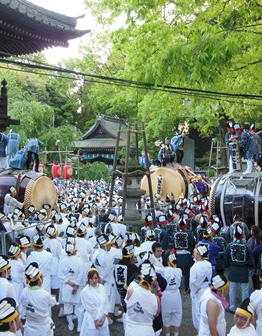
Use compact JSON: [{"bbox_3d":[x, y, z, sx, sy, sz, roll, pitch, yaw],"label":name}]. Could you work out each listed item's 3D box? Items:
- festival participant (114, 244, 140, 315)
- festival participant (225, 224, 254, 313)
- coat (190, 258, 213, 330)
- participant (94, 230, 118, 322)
[{"bbox_3d":[-0.080,2.200,7.900,0.380,1.670,0.500,-1,1,-41],"label":"festival participant"},{"bbox_3d":[2.200,2.030,8.950,0.600,1.790,0.400,0,0,12],"label":"festival participant"},{"bbox_3d":[1.250,2.220,7.800,0.380,1.270,0.470,1,1,41],"label":"coat"},{"bbox_3d":[-0.500,2.150,8.550,0.550,1.760,0.400,0,0,25],"label":"participant"}]

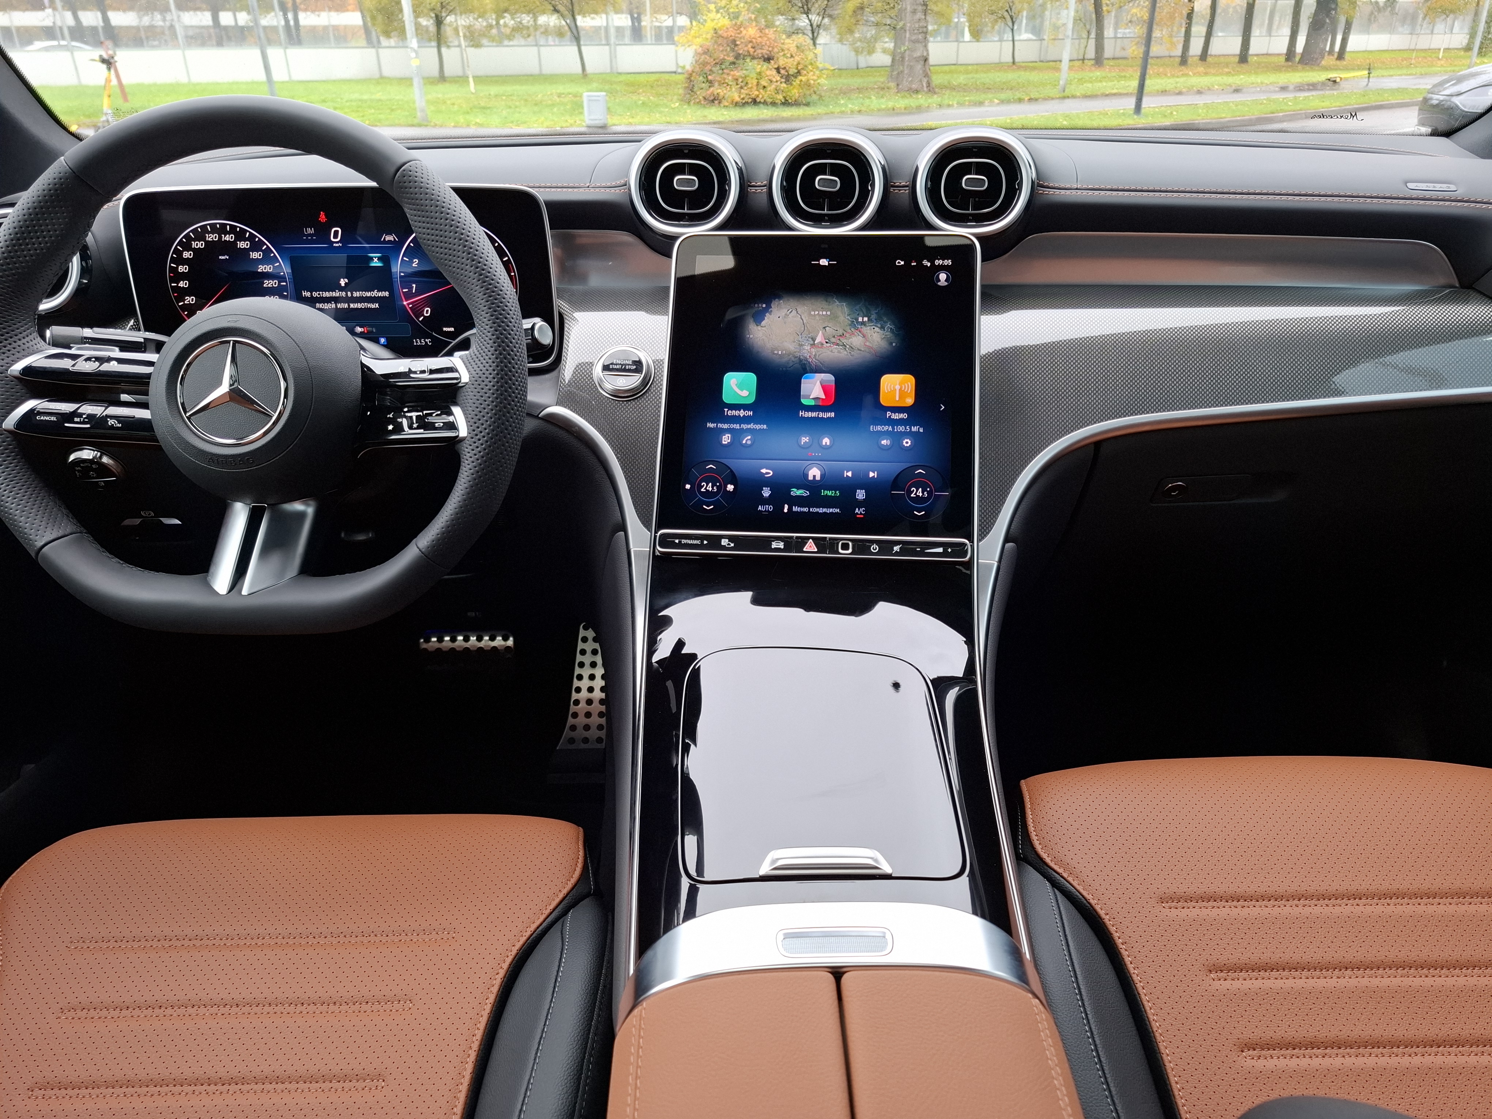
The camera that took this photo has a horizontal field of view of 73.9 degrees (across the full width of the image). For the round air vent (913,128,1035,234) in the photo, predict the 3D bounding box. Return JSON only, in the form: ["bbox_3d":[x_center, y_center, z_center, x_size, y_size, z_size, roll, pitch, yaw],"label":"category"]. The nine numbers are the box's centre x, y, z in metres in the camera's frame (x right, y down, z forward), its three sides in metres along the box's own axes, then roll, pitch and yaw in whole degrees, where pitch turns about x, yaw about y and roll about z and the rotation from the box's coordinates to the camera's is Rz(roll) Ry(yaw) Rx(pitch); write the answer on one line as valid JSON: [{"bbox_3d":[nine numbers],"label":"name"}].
[{"bbox_3d":[0.181,-0.298,0.798,0.093,0.083,0.040,3,8,6],"label":"round air vent"}]

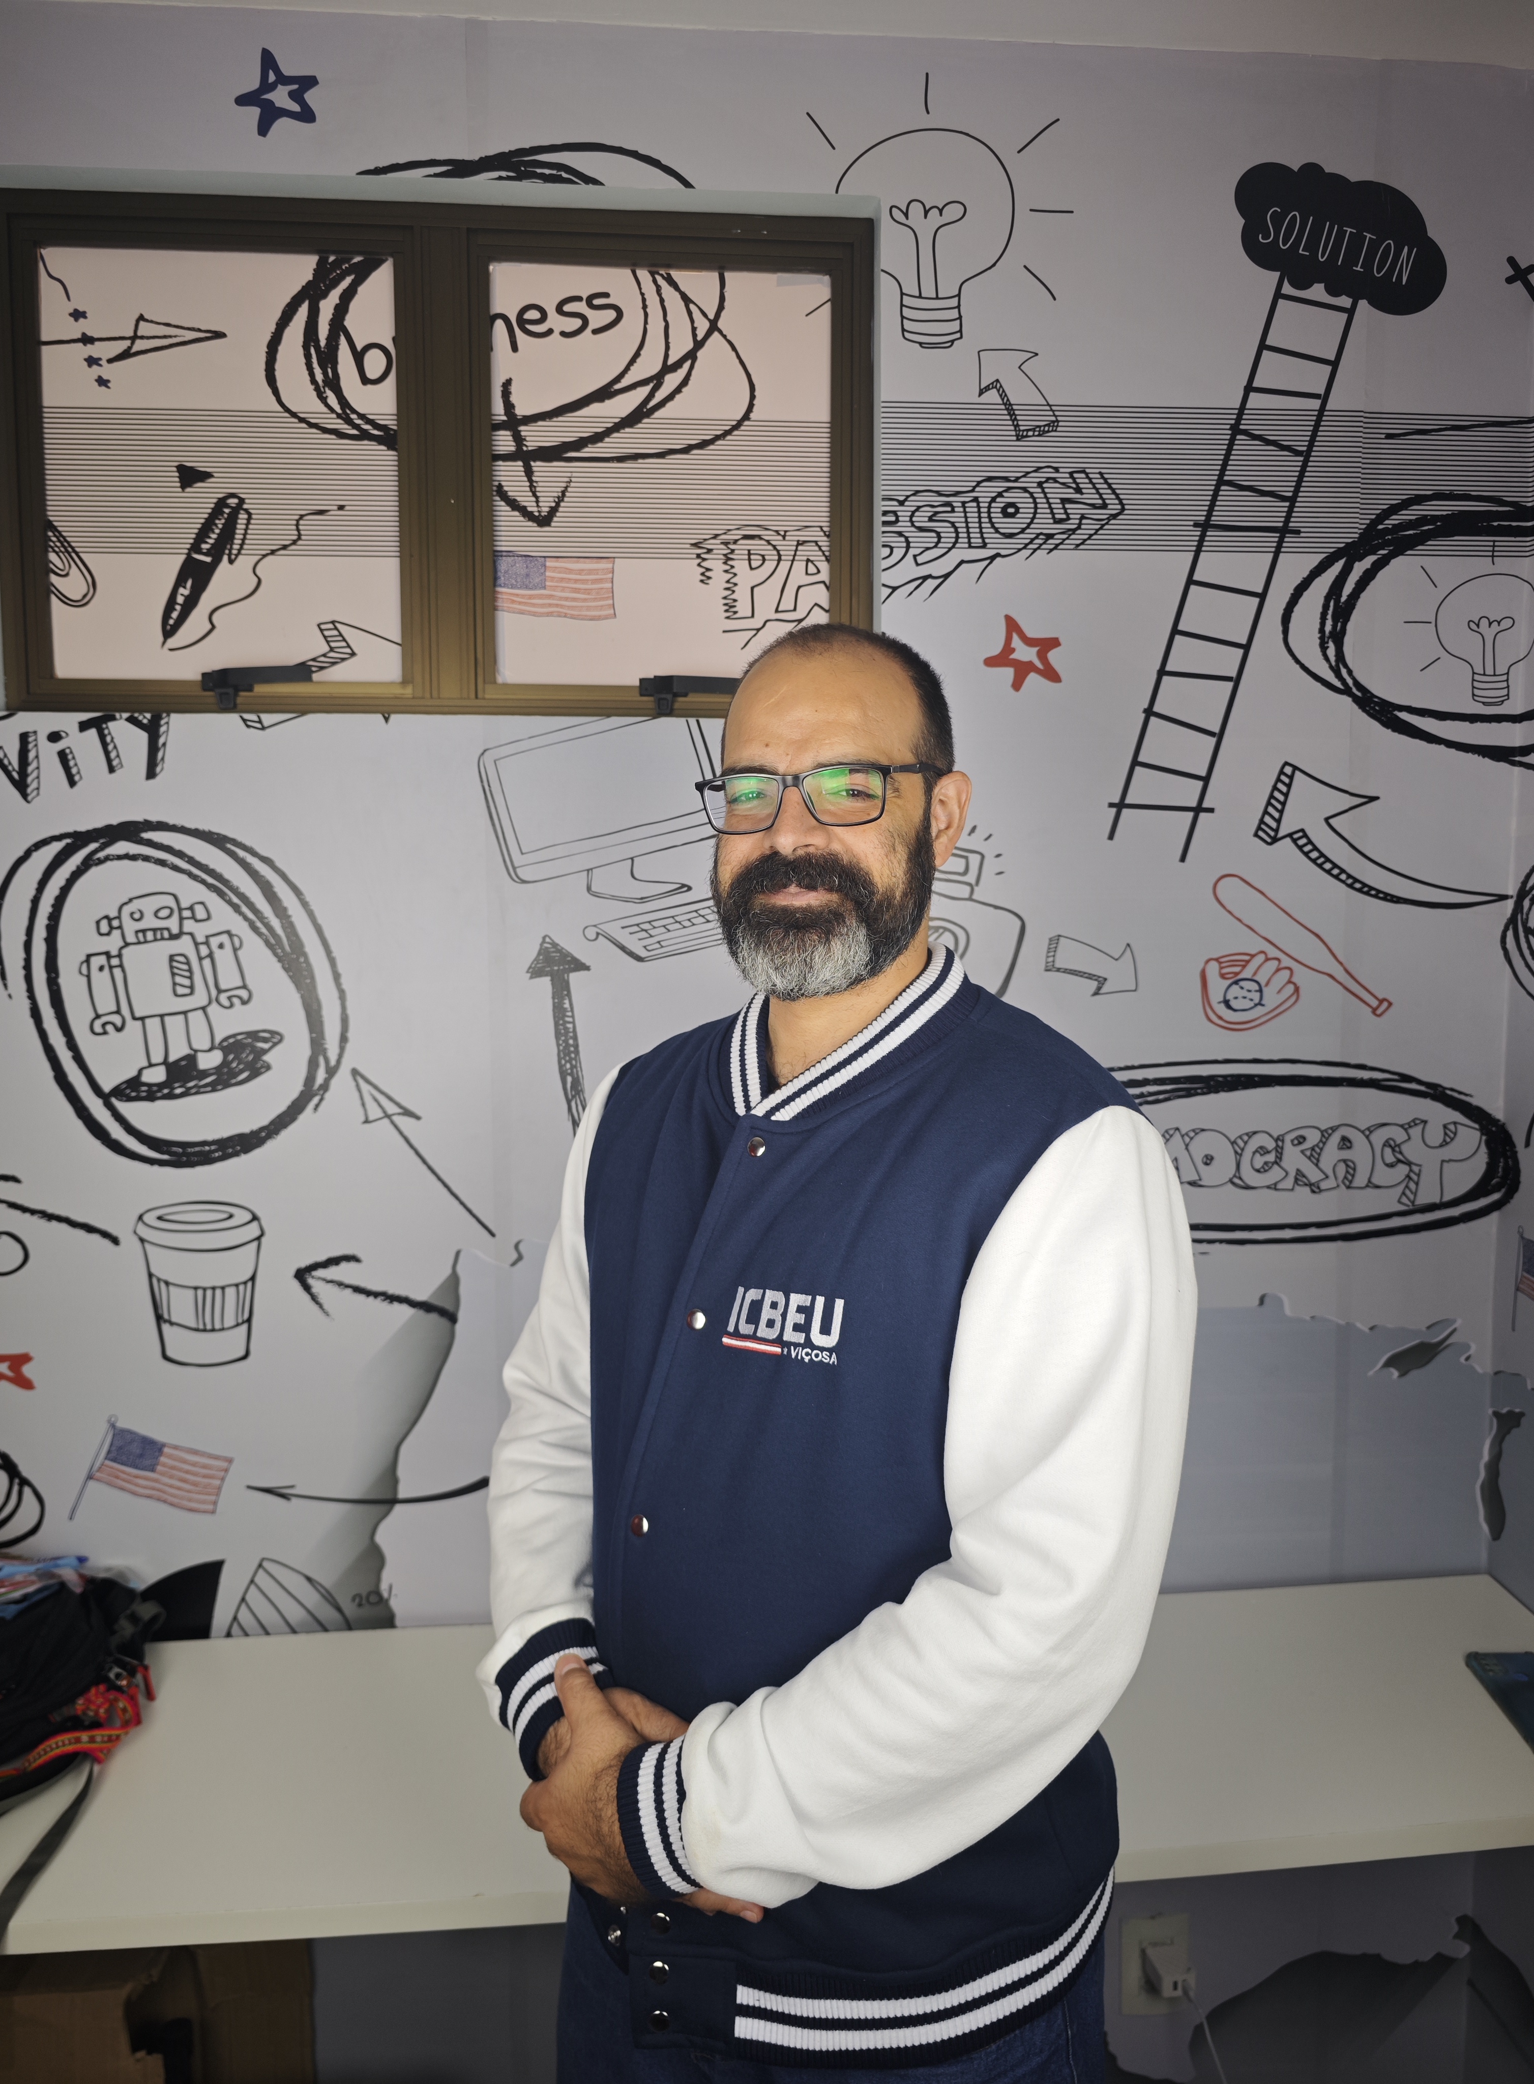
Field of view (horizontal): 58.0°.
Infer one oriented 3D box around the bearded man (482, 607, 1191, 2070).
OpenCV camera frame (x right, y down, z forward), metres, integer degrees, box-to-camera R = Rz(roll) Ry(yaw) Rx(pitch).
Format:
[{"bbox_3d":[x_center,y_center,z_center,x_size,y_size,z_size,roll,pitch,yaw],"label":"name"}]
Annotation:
[{"bbox_3d":[0.032,0.567,1.000,0.540,1.710,0.380,3,6,41],"label":"bearded man"}]

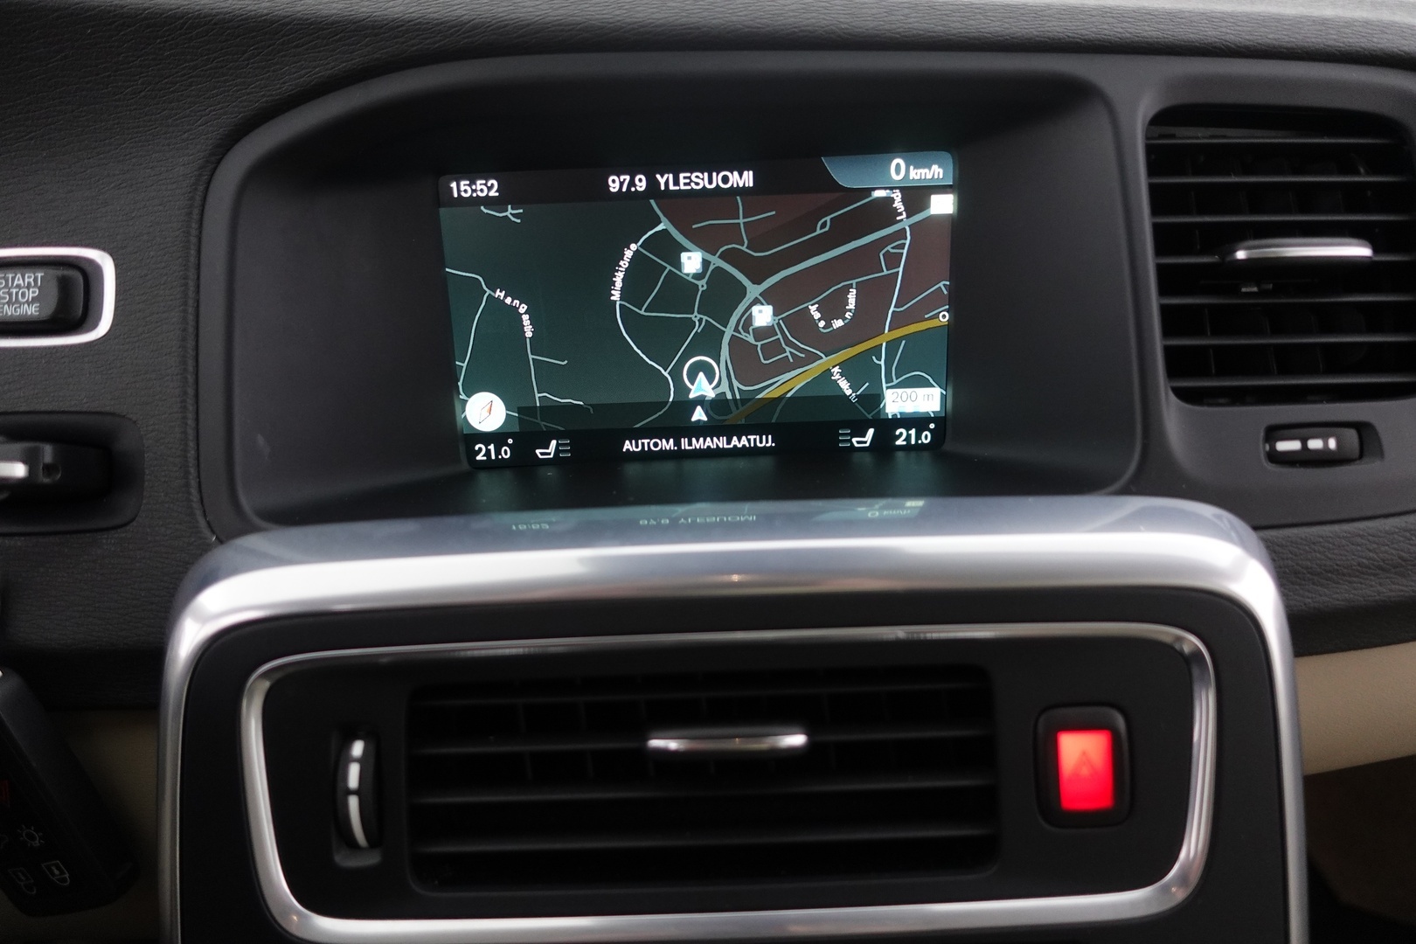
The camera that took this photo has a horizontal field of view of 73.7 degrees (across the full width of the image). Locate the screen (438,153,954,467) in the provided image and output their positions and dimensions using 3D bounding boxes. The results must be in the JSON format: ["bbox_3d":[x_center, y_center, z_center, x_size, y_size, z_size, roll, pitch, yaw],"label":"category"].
[{"bbox_3d":[-0.002,-0.049,0.300,0.153,0.092,0.012,-2,16,1],"label":"screen"}]

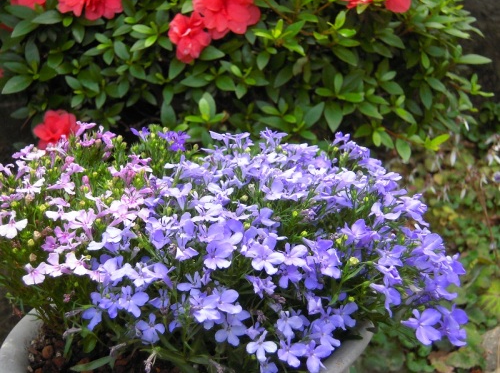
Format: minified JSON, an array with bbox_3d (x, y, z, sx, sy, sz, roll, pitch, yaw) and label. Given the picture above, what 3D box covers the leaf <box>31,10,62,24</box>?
[{"bbox_3d":[-0.230,-0.192,0.970,0.035,0.006,0.018,-17,52,-10],"label":"leaf"}]

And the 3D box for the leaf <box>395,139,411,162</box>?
[{"bbox_3d":[0.175,-0.041,0.980,0.016,0.006,0.028,-17,73,-14],"label":"leaf"}]

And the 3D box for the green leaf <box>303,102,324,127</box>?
[{"bbox_3d":[0.079,-0.088,1.040,0.017,0.007,0.040,36,80,14],"label":"green leaf"}]

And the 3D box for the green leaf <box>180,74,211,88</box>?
[{"bbox_3d":[-0.062,-0.122,0.980,0.036,0.006,0.018,-9,50,-10],"label":"green leaf"}]

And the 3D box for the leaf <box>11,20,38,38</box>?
[{"bbox_3d":[-0.256,-0.179,0.970,0.037,0.006,0.018,-32,56,-9],"label":"leaf"}]

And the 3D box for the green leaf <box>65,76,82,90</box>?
[{"bbox_3d":[-0.207,-0.122,1.000,0.029,0.006,0.013,37,58,16],"label":"green leaf"}]

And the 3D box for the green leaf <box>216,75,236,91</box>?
[{"bbox_3d":[-0.027,-0.118,0.980,0.030,0.006,0.018,37,59,23],"label":"green leaf"}]

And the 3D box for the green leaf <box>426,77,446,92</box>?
[{"bbox_3d":[0.218,-0.120,1.000,0.030,0.006,0.013,35,57,12],"label":"green leaf"}]

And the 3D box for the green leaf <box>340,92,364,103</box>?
[{"bbox_3d":[0.123,-0.109,1.030,0.032,0.007,0.012,-4,53,10],"label":"green leaf"}]

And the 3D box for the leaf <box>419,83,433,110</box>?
[{"bbox_3d":[0.207,-0.106,1.000,0.014,0.034,0.006,-6,-10,-5],"label":"leaf"}]

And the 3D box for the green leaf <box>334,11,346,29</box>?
[{"bbox_3d":[0.104,-0.191,0.980,0.011,0.006,0.029,24,63,13],"label":"green leaf"}]

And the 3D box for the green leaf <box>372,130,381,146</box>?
[{"bbox_3d":[0.153,-0.058,1.030,0.010,0.007,0.023,-3,60,-1],"label":"green leaf"}]

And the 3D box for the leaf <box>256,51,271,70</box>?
[{"bbox_3d":[0.018,-0.150,1.020,0.014,0.006,0.028,17,61,9],"label":"leaf"}]

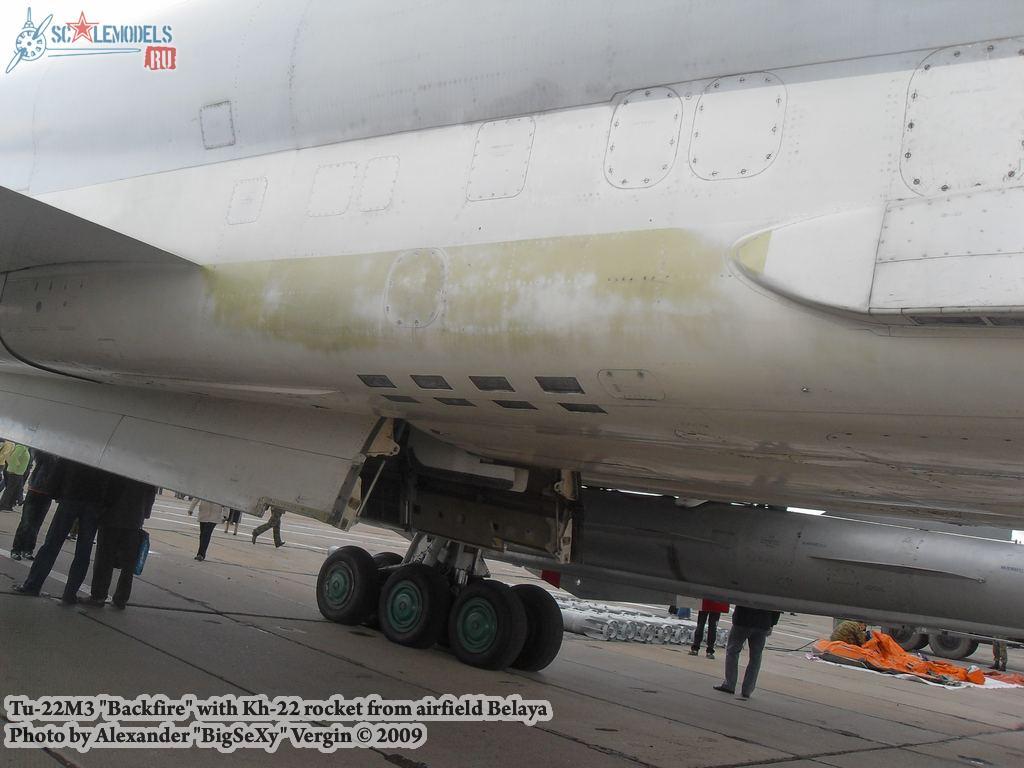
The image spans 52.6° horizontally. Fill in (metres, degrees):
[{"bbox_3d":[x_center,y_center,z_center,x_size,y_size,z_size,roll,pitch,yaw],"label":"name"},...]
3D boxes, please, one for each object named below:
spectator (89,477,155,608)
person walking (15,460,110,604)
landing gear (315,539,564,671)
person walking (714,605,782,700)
[{"bbox_3d":[-4.119,1.472,11.007,0.420,1.740,0.540,3,-11,41],"label":"spectator"},{"bbox_3d":[-4.570,1.327,10.757,0.500,1.780,0.580,3,-12,44],"label":"person walking"},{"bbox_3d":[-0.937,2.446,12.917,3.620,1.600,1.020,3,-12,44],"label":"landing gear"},{"bbox_3d":[3.285,3.402,14.335,0.520,1.740,0.400,17,-11,-38],"label":"person walking"}]

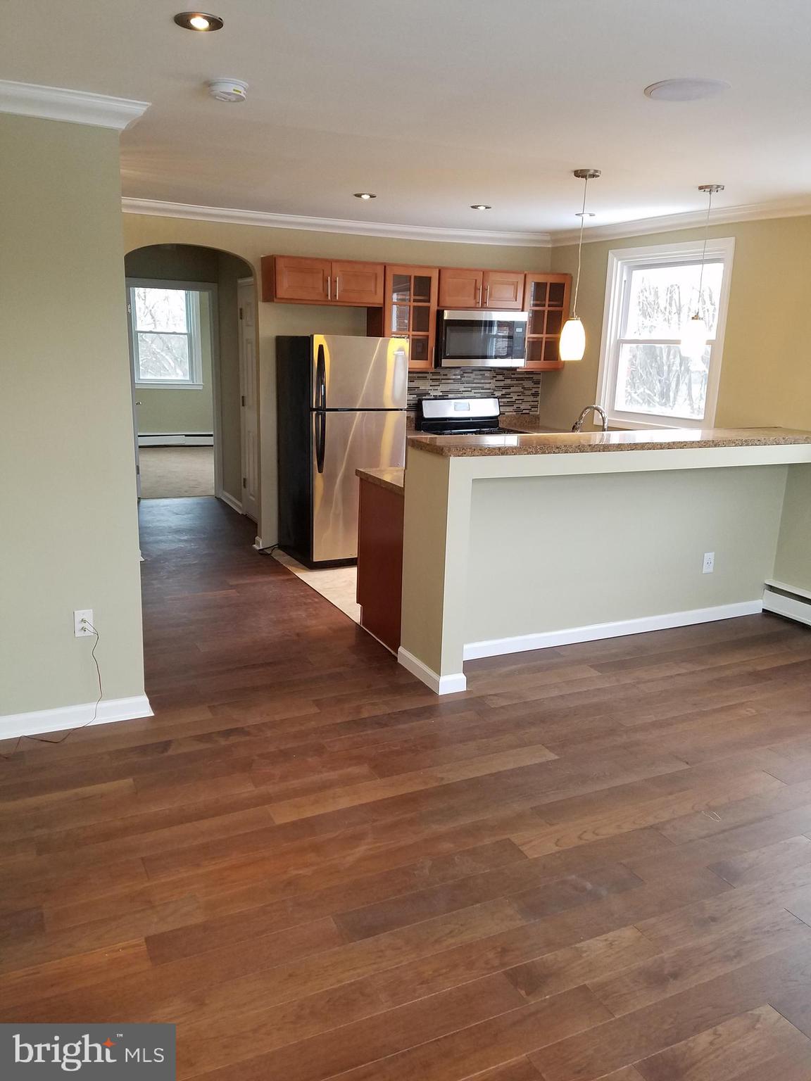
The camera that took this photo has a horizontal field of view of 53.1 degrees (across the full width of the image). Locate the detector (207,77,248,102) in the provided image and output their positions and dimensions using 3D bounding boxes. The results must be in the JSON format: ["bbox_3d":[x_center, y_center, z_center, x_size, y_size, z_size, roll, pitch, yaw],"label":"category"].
[{"bbox_3d":[-0.575,-1.467,2.647,0.128,0.043,0.128,-5,16,-25],"label":"detector"}]

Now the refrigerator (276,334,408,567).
[{"bbox_3d":[-0.483,-0.684,6.080,0.720,1.636,0.750,-6,16,-27],"label":"refrigerator"}]

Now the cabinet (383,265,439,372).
[{"bbox_3d":[-0.022,-1.711,6.269,0.453,0.769,0.327,-5,16,-25],"label":"cabinet"}]

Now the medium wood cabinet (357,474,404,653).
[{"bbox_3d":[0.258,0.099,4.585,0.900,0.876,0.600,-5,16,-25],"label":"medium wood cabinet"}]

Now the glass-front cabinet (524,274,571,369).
[{"bbox_3d":[1.078,-1.817,6.789,0.462,0.769,0.327,-5,16,-25],"label":"glass-front cabinet"}]

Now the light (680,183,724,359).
[{"bbox_3d":[1.549,-1.395,4.254,0.135,0.860,0.135,-5,16,-25],"label":"light"}]

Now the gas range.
[{"bbox_3d":[0.571,-0.553,6.647,0.757,1.152,0.670,-5,16,-25],"label":"gas range"}]

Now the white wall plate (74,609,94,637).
[{"bbox_3d":[-1.319,0.343,3.333,0.070,0.112,0.010,-5,16,-25],"label":"white wall plate"}]

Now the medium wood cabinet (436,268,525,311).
[{"bbox_3d":[0.524,-1.990,6.491,0.762,0.300,0.320,-5,16,-25],"label":"medium wood cabinet"}]

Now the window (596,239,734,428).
[{"bbox_3d":[1.839,-1.436,5.872,0.110,1.319,1.239,-5,16,-25],"label":"window"}]

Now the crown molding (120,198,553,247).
[{"bbox_3d":[-0.364,-2.360,6.090,3.530,0.085,0.080,-5,16,-25],"label":"crown molding"}]

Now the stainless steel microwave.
[{"bbox_3d":[0.548,-1.633,6.567,0.757,0.424,0.400,-5,16,-25],"label":"stainless steel microwave"}]

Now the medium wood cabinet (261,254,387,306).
[{"bbox_3d":[-0.596,-1.880,5.940,0.832,0.305,0.327,-5,16,-25],"label":"medium wood cabinet"}]

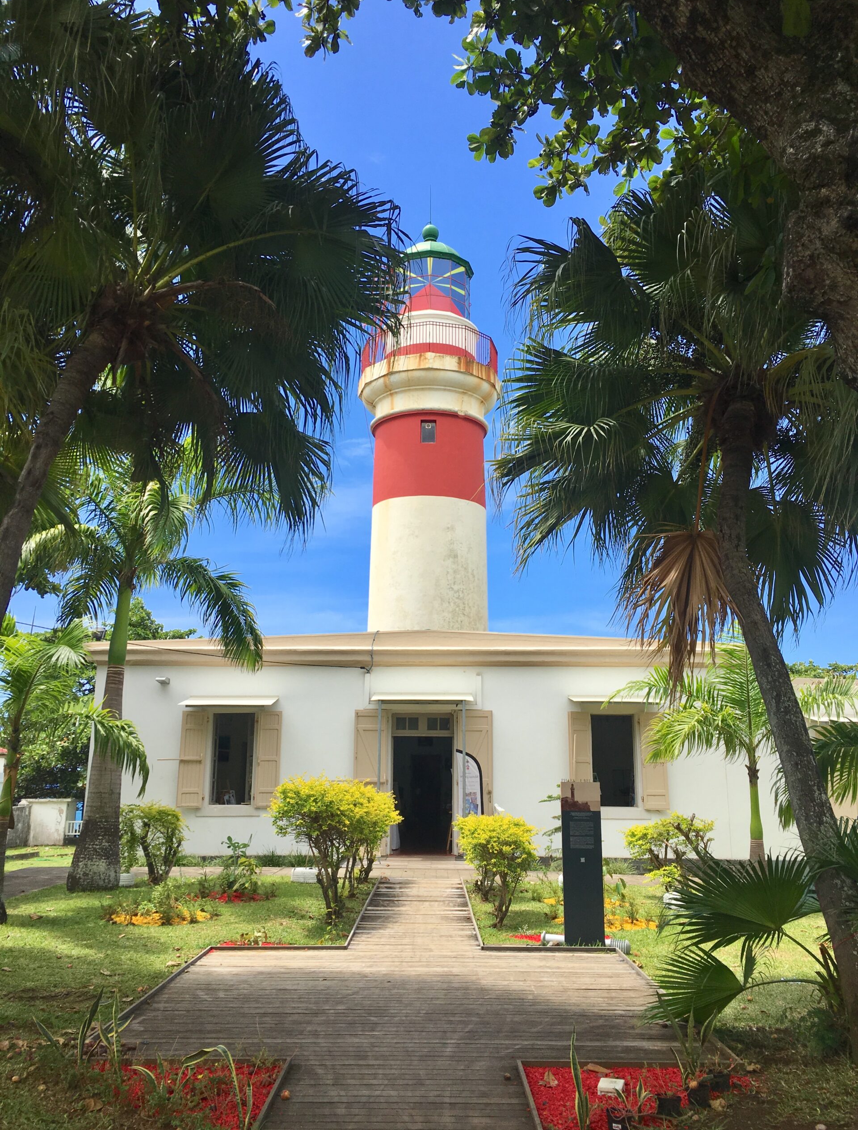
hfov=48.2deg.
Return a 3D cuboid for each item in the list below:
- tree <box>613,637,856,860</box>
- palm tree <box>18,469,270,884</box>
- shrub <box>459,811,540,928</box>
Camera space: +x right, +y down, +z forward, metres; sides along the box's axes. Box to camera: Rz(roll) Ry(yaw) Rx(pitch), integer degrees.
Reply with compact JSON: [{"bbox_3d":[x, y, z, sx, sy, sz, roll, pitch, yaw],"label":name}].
[{"bbox_3d":[4.465,2.770,13.833,3.580,3.700,3.400,0,-12,0],"label":"tree"},{"bbox_3d":[-4.265,1.389,13.862,3.700,6.280,3.400,0,-12,0],"label":"palm tree"},{"bbox_3d":[0.752,3.333,10.497,0.910,1.160,0.950,0,-12,0],"label":"shrub"}]

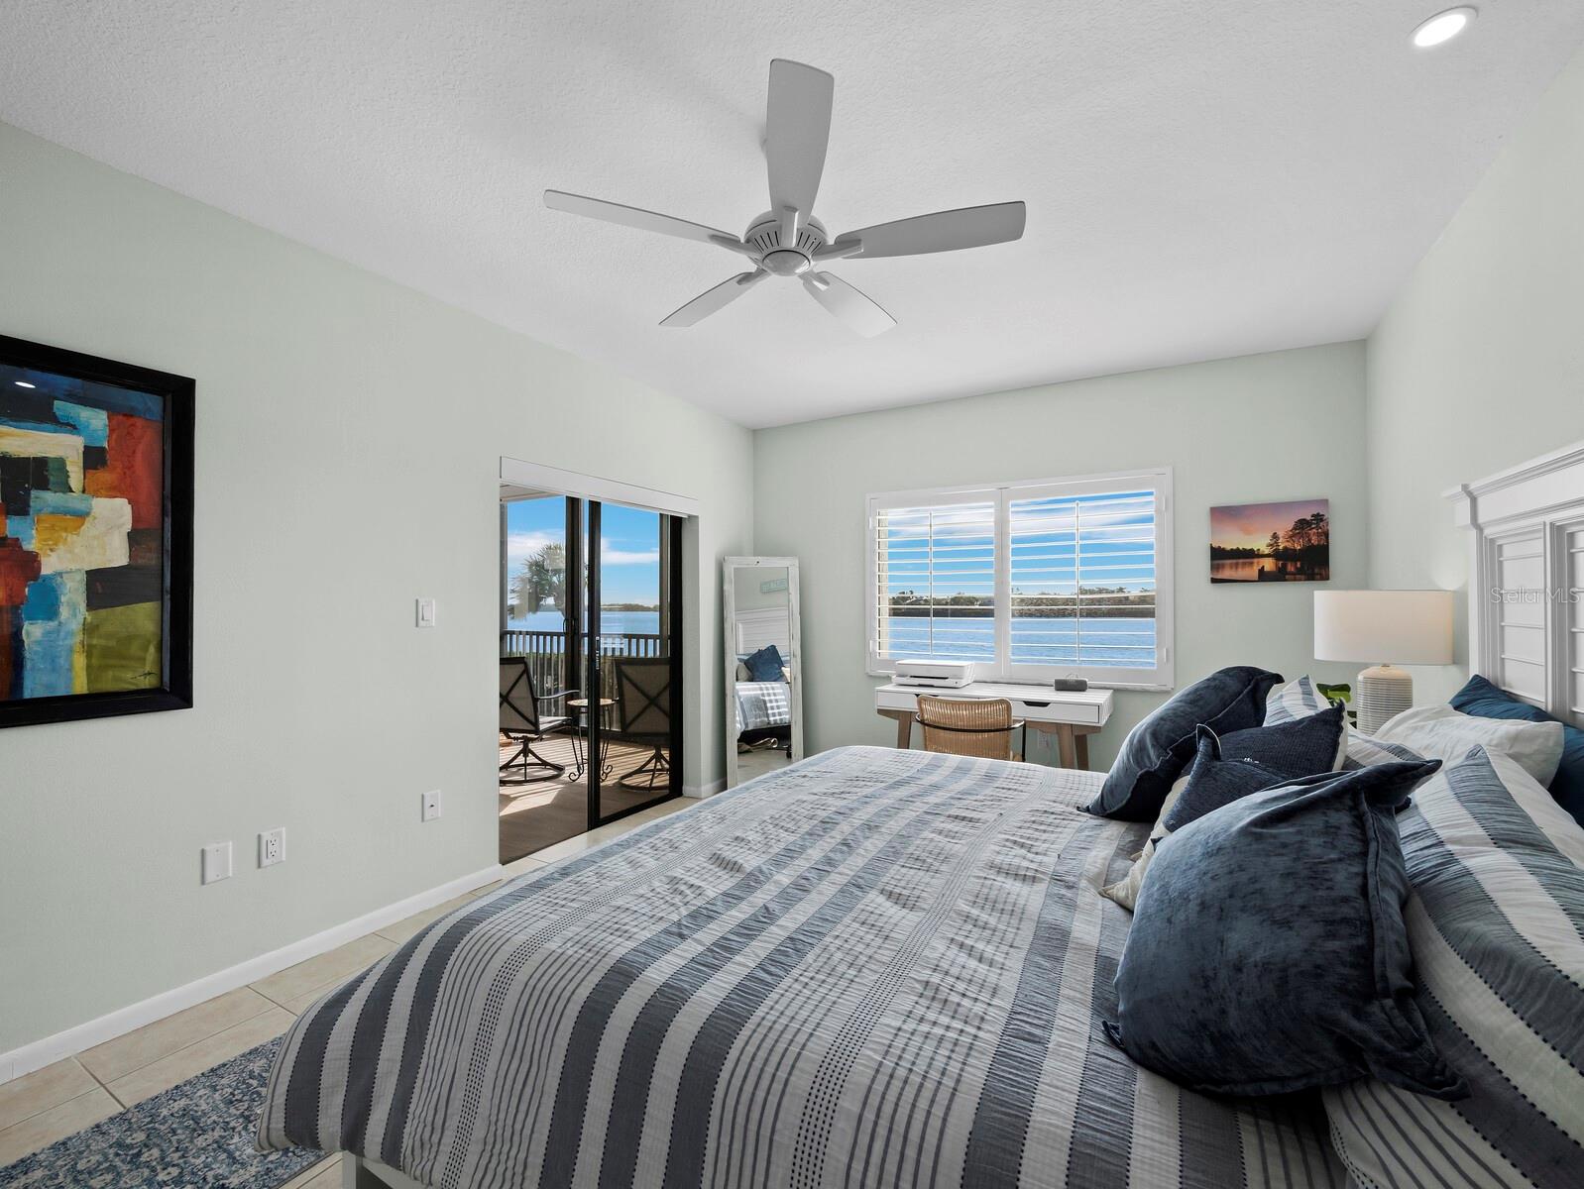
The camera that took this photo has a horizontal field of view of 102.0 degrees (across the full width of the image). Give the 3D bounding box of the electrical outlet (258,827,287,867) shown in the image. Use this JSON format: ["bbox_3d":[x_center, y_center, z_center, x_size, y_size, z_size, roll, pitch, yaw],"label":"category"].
[{"bbox_3d":[-1.853,0.907,2.290,0.010,0.121,0.079,0,-1,30],"label":"electrical outlet"}]

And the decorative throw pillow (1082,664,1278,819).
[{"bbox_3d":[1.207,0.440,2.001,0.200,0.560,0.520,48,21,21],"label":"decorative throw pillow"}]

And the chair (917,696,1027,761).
[{"bbox_3d":[0.990,0.951,3.510,0.570,0.830,0.560,0,-1,22],"label":"chair"}]

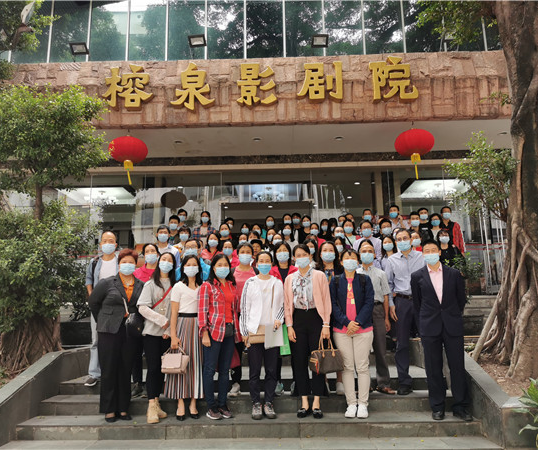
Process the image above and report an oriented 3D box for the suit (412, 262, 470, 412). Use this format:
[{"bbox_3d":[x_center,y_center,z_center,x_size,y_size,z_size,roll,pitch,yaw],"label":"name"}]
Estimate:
[{"bbox_3d":[1.662,1.105,4.600,0.540,1.422,0.330,-2,-9,10],"label":"suit"}]

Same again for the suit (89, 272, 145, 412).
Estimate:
[{"bbox_3d":[-1.489,1.171,4.615,0.510,1.310,0.330,4,-11,-26],"label":"suit"}]

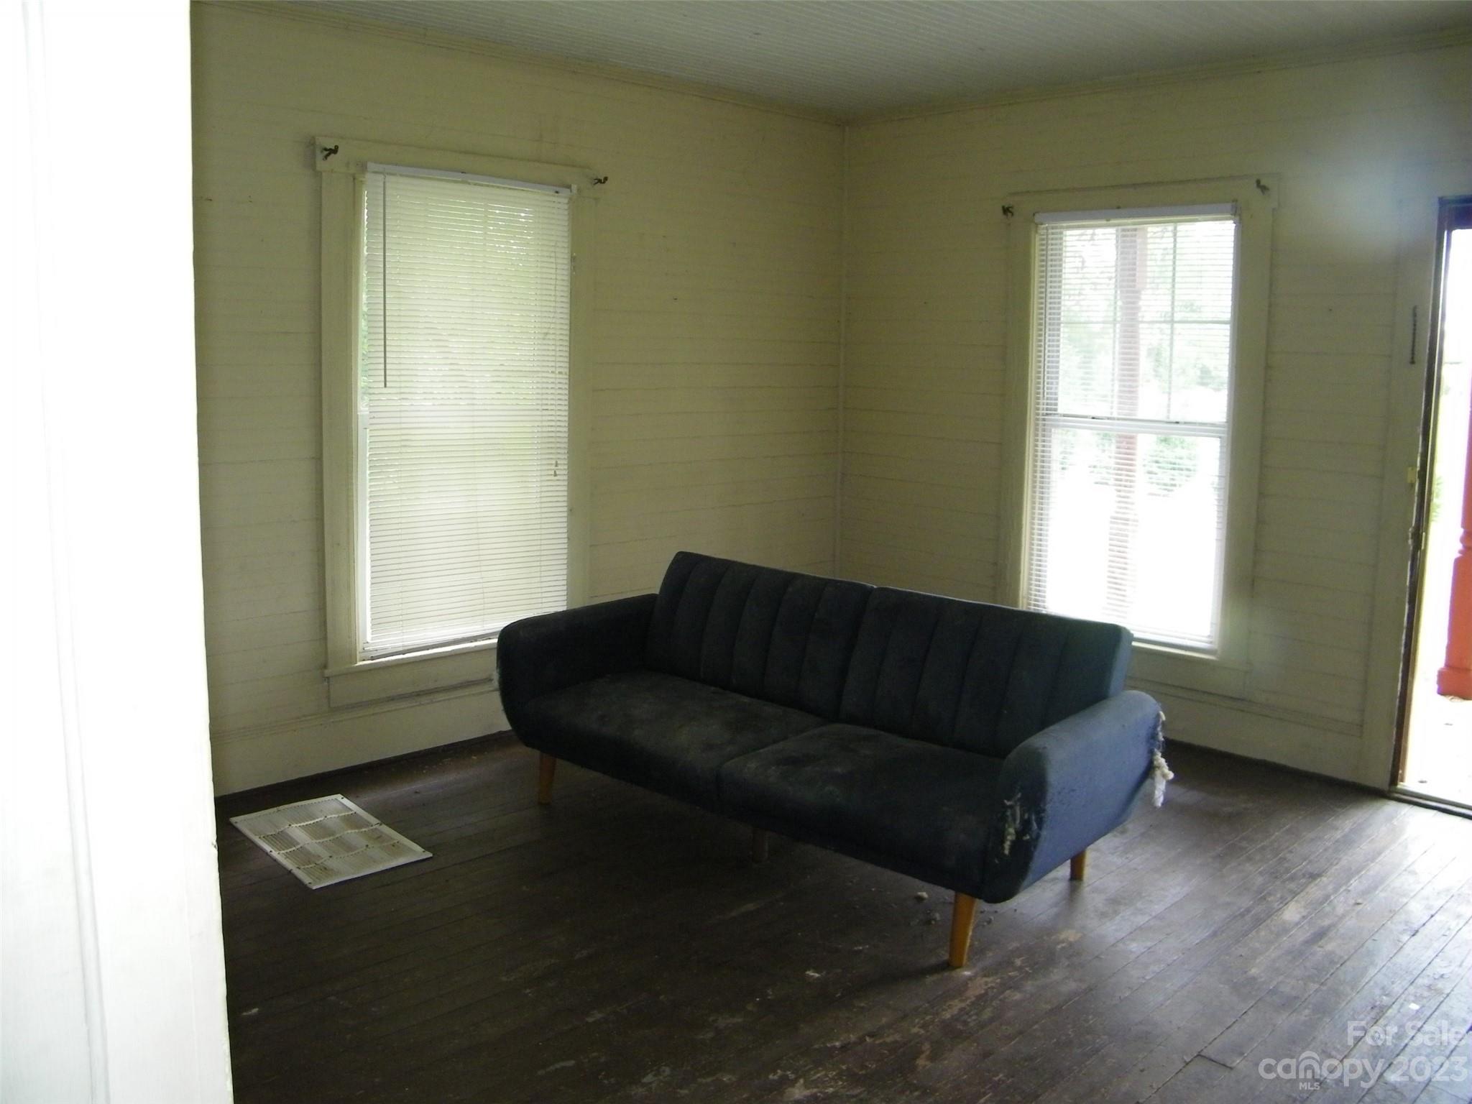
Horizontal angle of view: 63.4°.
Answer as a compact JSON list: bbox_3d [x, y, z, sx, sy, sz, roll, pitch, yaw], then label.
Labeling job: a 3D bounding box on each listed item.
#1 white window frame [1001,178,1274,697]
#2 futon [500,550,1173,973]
[{"bbox_3d":[1.554,-0.469,4.771,0.100,1.920,1.170,-8,12,-43],"label":"white window frame"},{"bbox_3d":[0.195,0.524,3.616,2.080,0.790,0.840,9,12,42],"label":"futon"}]

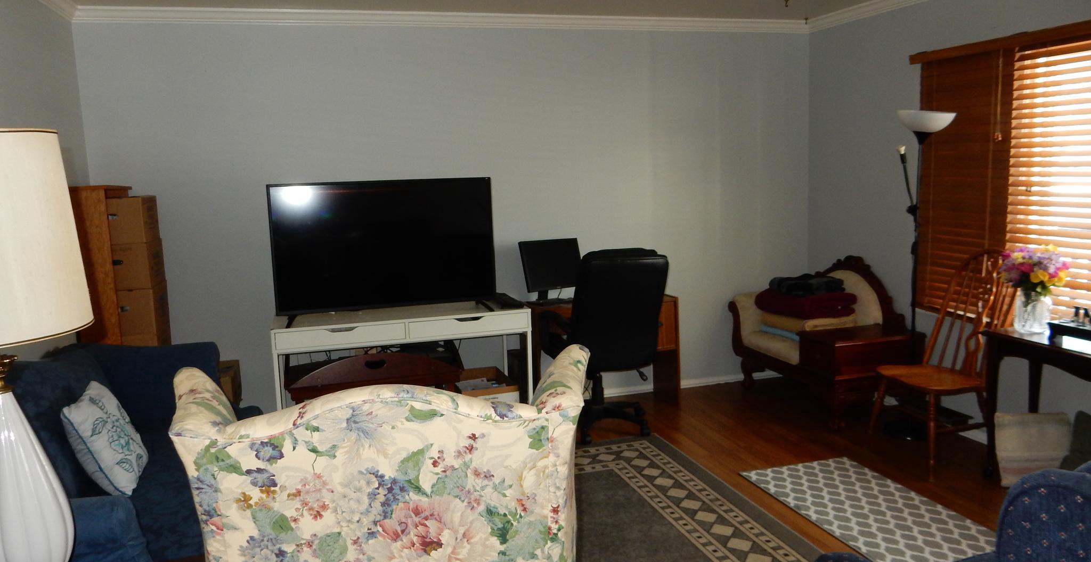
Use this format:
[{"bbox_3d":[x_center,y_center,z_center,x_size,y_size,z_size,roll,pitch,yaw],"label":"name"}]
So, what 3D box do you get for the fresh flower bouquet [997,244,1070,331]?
[{"bbox_3d":[2.203,0.029,3.553,0.270,0.385,0.270,-5,9,-17],"label":"fresh flower bouquet"}]

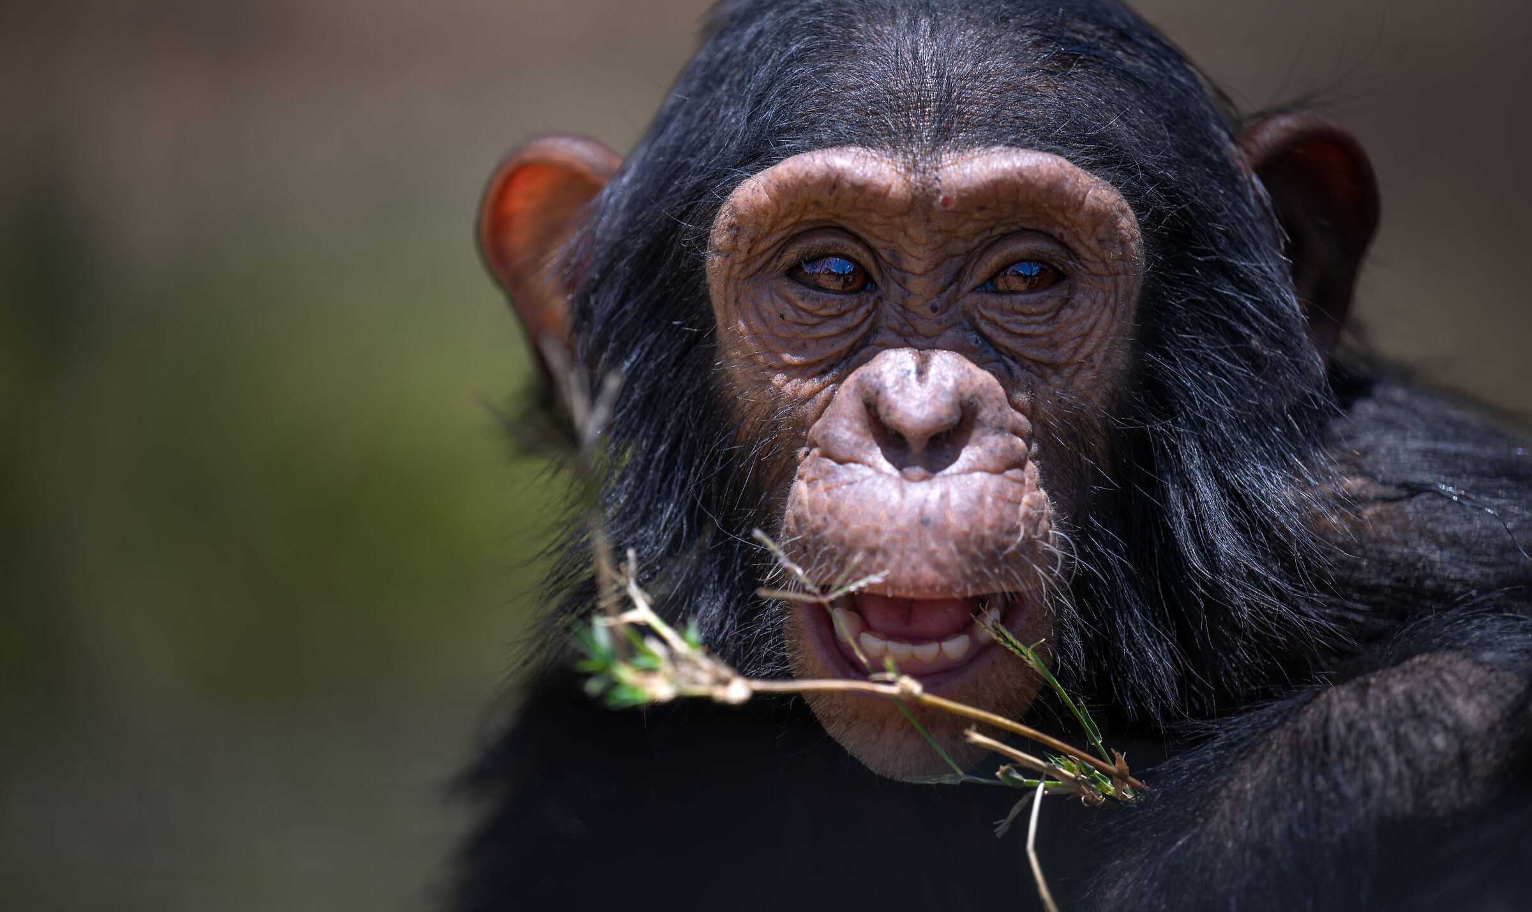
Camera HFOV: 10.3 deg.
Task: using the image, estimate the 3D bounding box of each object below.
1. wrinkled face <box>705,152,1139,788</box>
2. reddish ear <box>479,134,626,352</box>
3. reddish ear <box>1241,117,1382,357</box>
[{"bbox_3d":[0.037,0.002,2.000,0.104,0.149,0.090,0,0,2],"label":"wrinkled face"},{"bbox_3d":[-0.052,-0.048,2.080,0.042,0.060,0.027,0,0,20],"label":"reddish ear"},{"bbox_3d":[0.132,-0.052,2.080,0.042,0.062,0.027,0,0,-18],"label":"reddish ear"}]

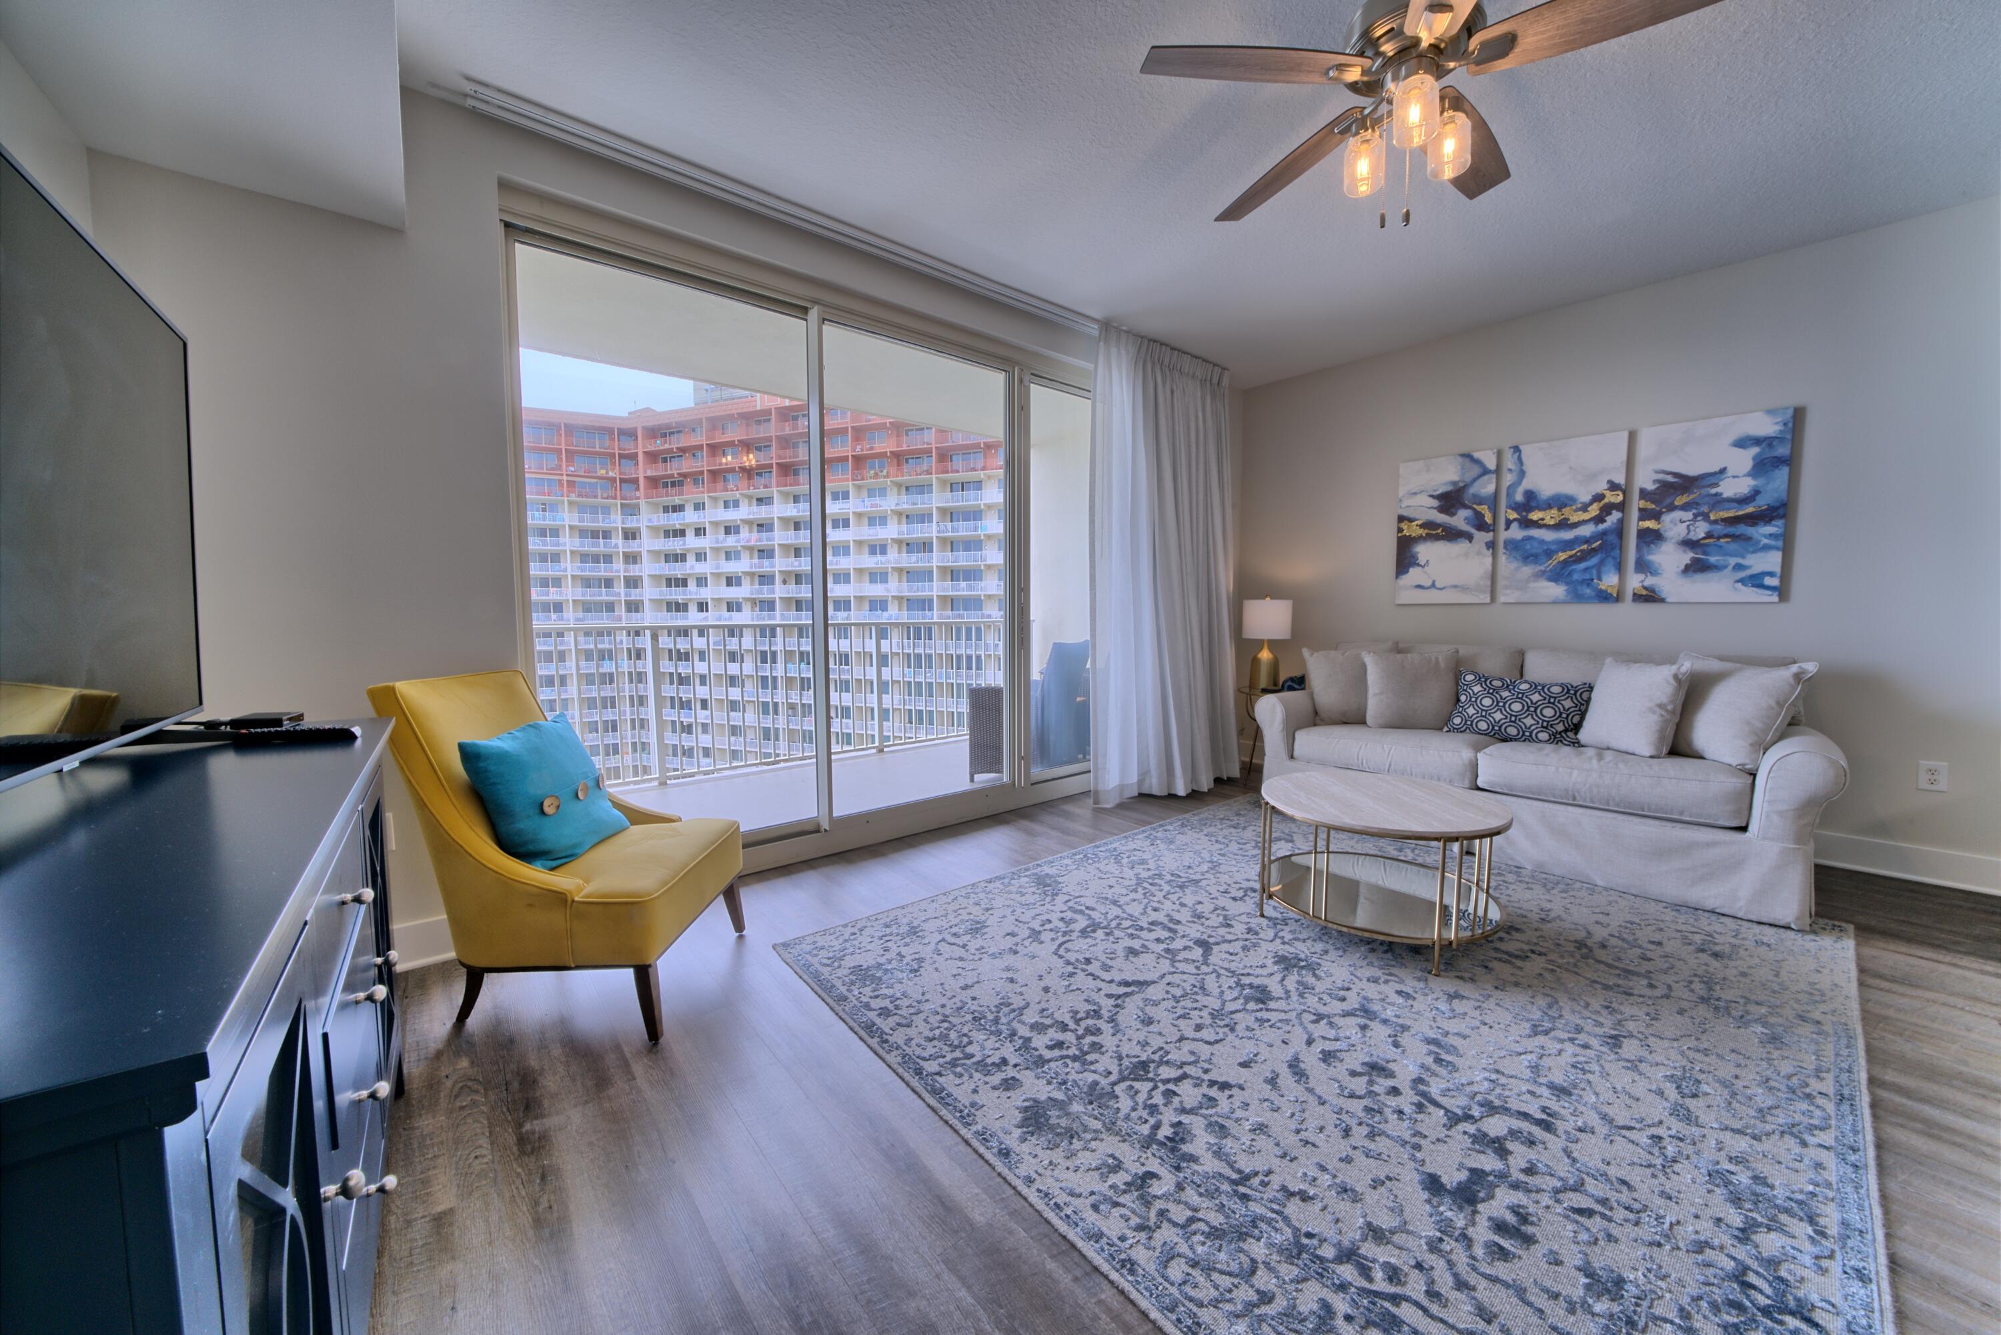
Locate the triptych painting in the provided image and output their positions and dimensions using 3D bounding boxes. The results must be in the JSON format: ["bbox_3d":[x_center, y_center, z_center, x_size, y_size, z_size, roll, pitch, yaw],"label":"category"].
[{"bbox_3d":[2.996,-0.771,3.575,0.035,0.857,1.585,-4,6,-39],"label":"triptych painting"}]

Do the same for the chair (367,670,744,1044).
[{"bbox_3d":[-1.325,0.509,2.093,0.817,0.978,0.678,-1,5,1],"label":"chair"}]

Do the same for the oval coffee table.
[{"bbox_3d":[1.407,0.704,2.501,0.800,0.443,0.800,-4,6,-39],"label":"oval coffee table"}]

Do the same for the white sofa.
[{"bbox_3d":[2.572,0.390,3.431,0.931,0.920,2.192,-4,6,-39],"label":"white sofa"}]

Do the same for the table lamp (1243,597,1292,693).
[{"bbox_3d":[1.792,-0.156,4.486,0.335,0.652,0.335,-4,6,-39],"label":"table lamp"}]

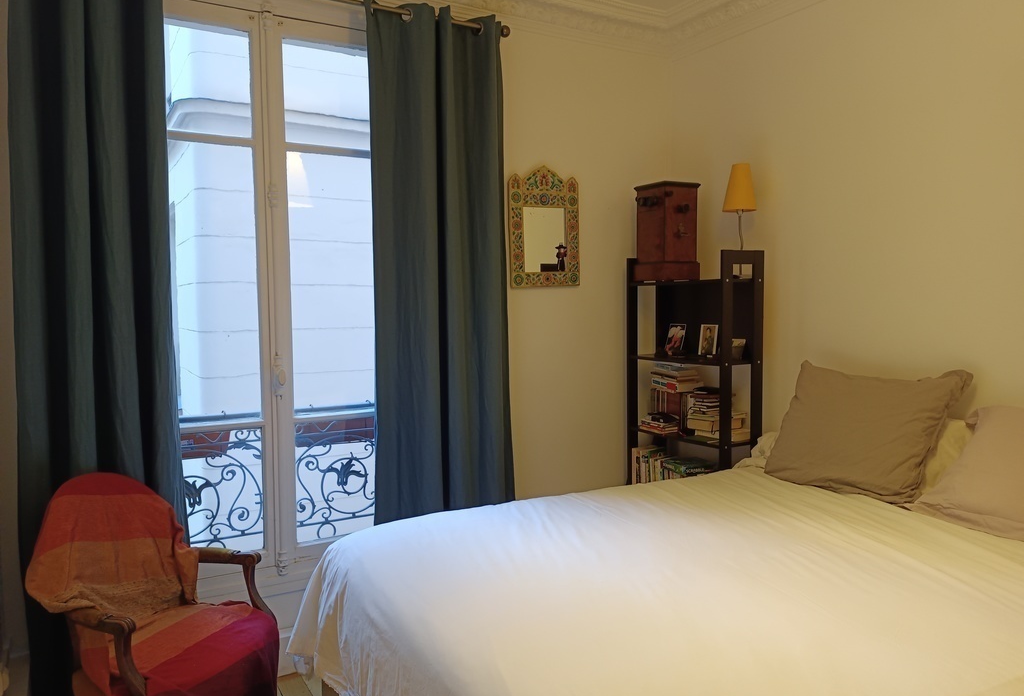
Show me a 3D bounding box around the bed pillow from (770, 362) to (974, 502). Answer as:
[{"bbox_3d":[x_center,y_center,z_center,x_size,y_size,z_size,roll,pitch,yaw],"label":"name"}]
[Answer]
[{"bbox_3d":[1.240,0.285,2.672,0.160,0.465,0.610,19,-7,-30],"label":"bed pillow"}]

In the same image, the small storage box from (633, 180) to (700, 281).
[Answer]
[{"bbox_3d":[0.722,-0.537,3.485,0.229,0.447,0.234,-3,5,-30],"label":"small storage box"}]

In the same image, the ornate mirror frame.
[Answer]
[{"bbox_3d":[0.145,-0.545,3.345,0.370,0.549,0.030,-4,5,-30],"label":"ornate mirror frame"}]

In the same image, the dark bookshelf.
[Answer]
[{"bbox_3d":[0.828,0.394,3.447,0.252,1.643,0.615,-3,5,-30],"label":"dark bookshelf"}]

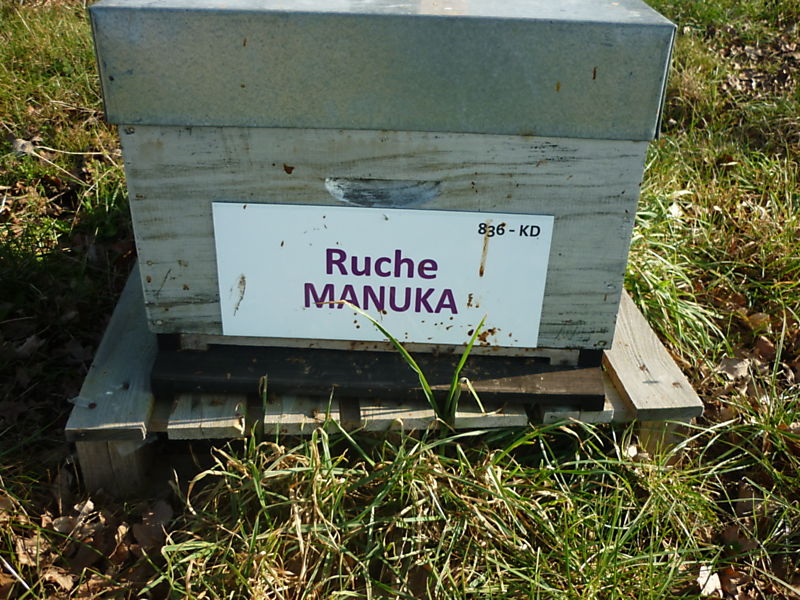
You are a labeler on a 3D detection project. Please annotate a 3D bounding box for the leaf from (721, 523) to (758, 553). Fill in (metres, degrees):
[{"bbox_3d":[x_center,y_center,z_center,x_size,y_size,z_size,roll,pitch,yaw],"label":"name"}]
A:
[{"bbox_3d":[0.325,0.227,0.730,0.037,0.010,0.032,19,34,28],"label":"leaf"}]

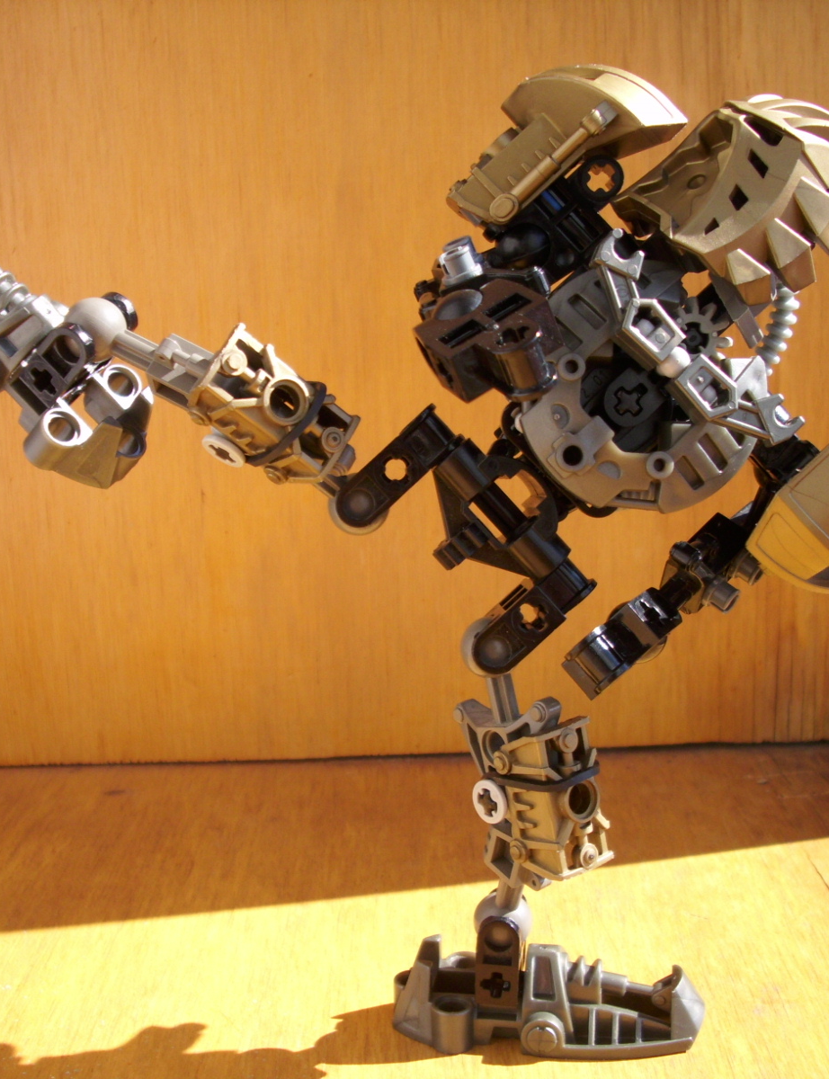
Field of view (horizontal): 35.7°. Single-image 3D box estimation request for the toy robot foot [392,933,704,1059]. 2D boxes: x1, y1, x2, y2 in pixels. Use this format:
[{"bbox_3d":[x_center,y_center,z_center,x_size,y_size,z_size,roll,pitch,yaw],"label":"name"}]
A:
[{"bbox_3d":[0.023,0.077,0.222,0.051,0.017,0.022,0,12,10],"label":"toy robot foot"}]

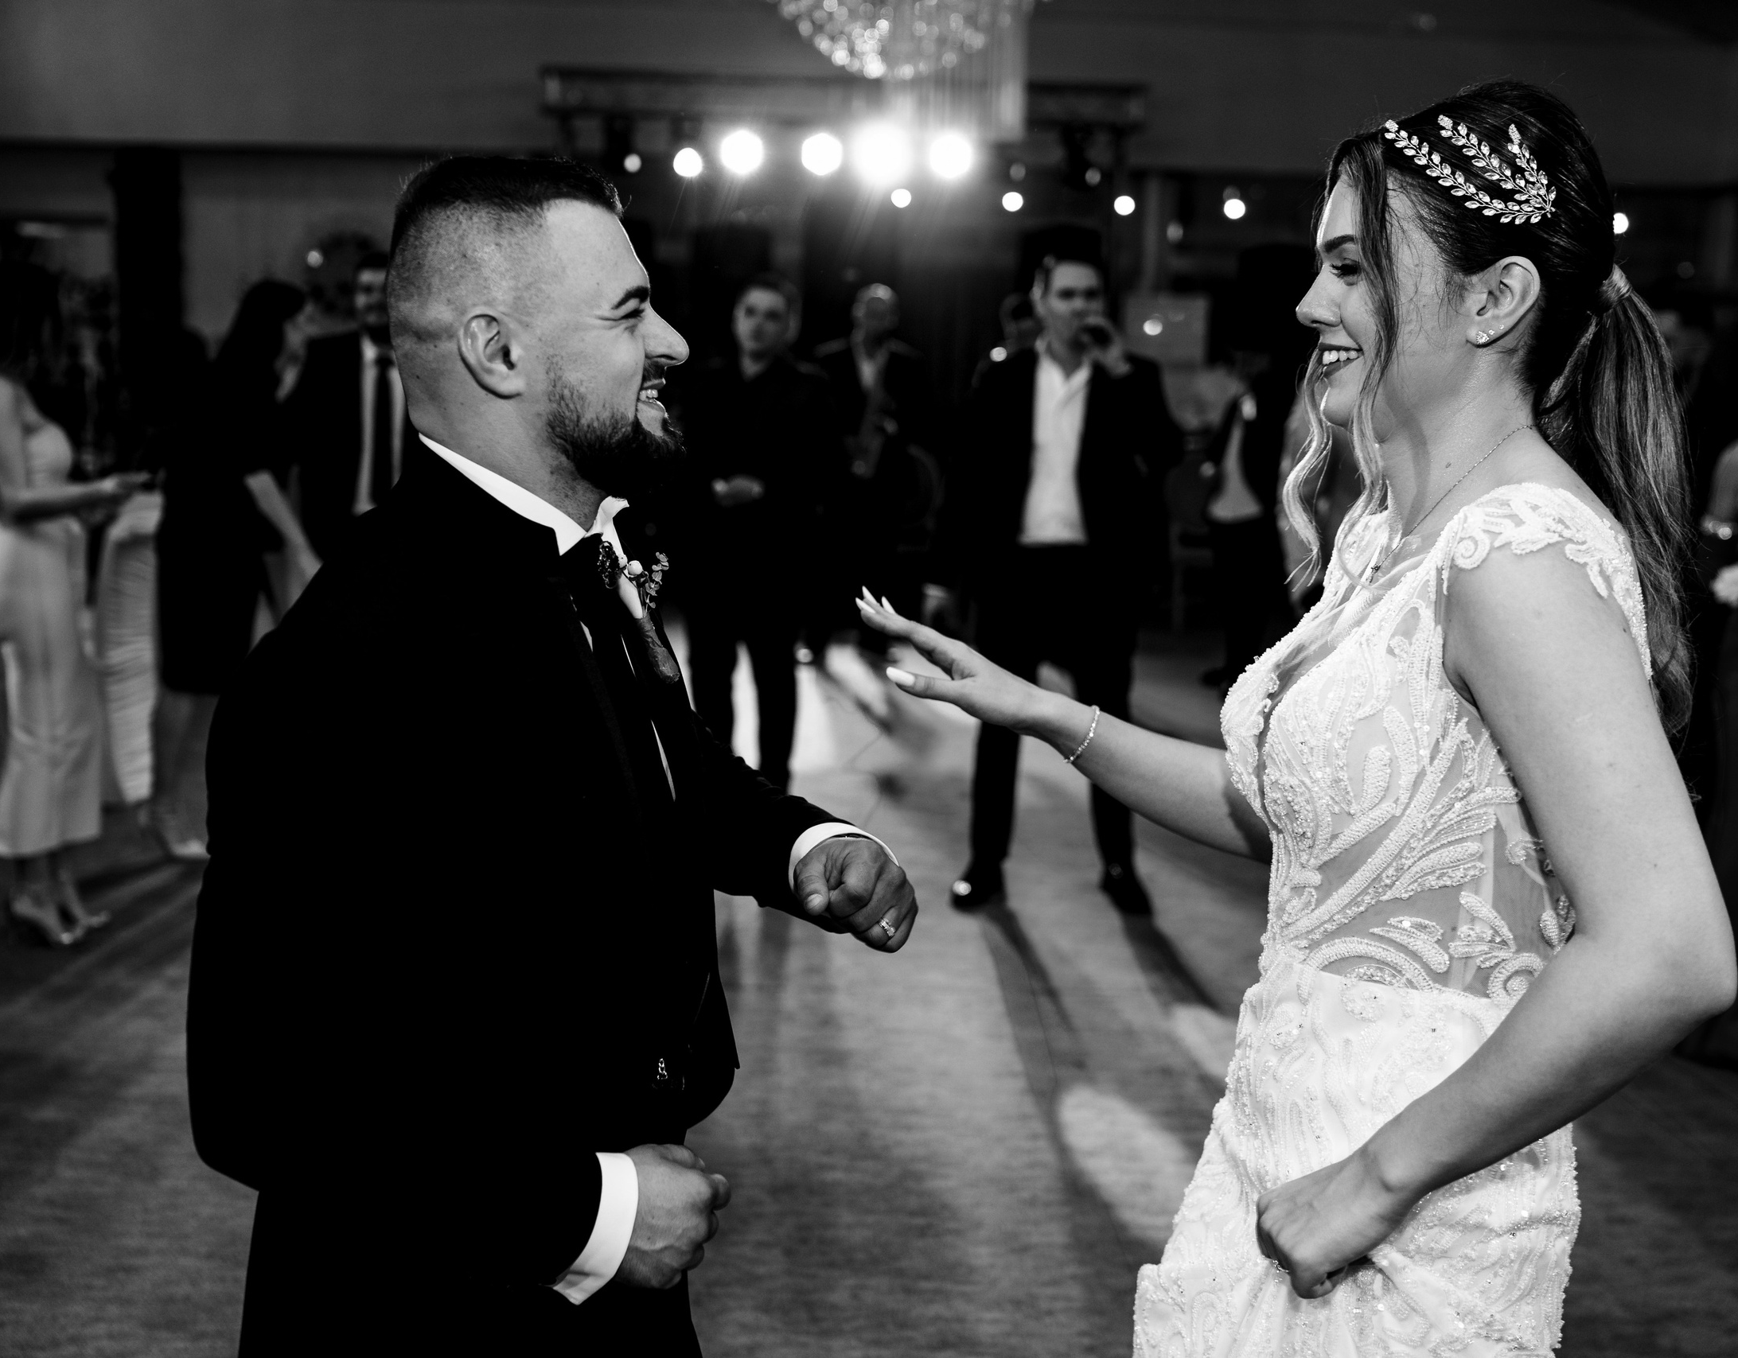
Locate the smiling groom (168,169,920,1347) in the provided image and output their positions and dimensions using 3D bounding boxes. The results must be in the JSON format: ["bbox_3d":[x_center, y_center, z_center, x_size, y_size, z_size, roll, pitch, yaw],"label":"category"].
[{"bbox_3d":[-0.264,0.416,1.710,0.600,1.700,0.560,4,10,18],"label":"smiling groom"}]

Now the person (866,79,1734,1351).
[{"bbox_3d":[0.326,0.427,1.559,0.640,1.740,0.560,-2,10,-18],"label":"person"}]

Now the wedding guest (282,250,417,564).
[{"bbox_3d":[-1.630,-0.499,6.610,0.560,1.802,0.360,1,10,0],"label":"wedding guest"}]

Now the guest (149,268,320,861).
[{"bbox_3d":[-1.883,-0.307,5.872,0.490,1.670,0.430,2,10,3],"label":"guest"}]

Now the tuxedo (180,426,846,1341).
[{"bbox_3d":[-0.306,0.549,1.732,0.540,1.430,0.550,4,10,18],"label":"tuxedo"}]

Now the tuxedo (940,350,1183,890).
[{"bbox_3d":[0.523,-0.160,5.576,0.680,1.460,0.420,2,10,5],"label":"tuxedo"}]

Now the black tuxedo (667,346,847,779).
[{"bbox_3d":[-0.339,-0.260,6.018,0.540,1.460,0.370,3,10,9],"label":"black tuxedo"}]

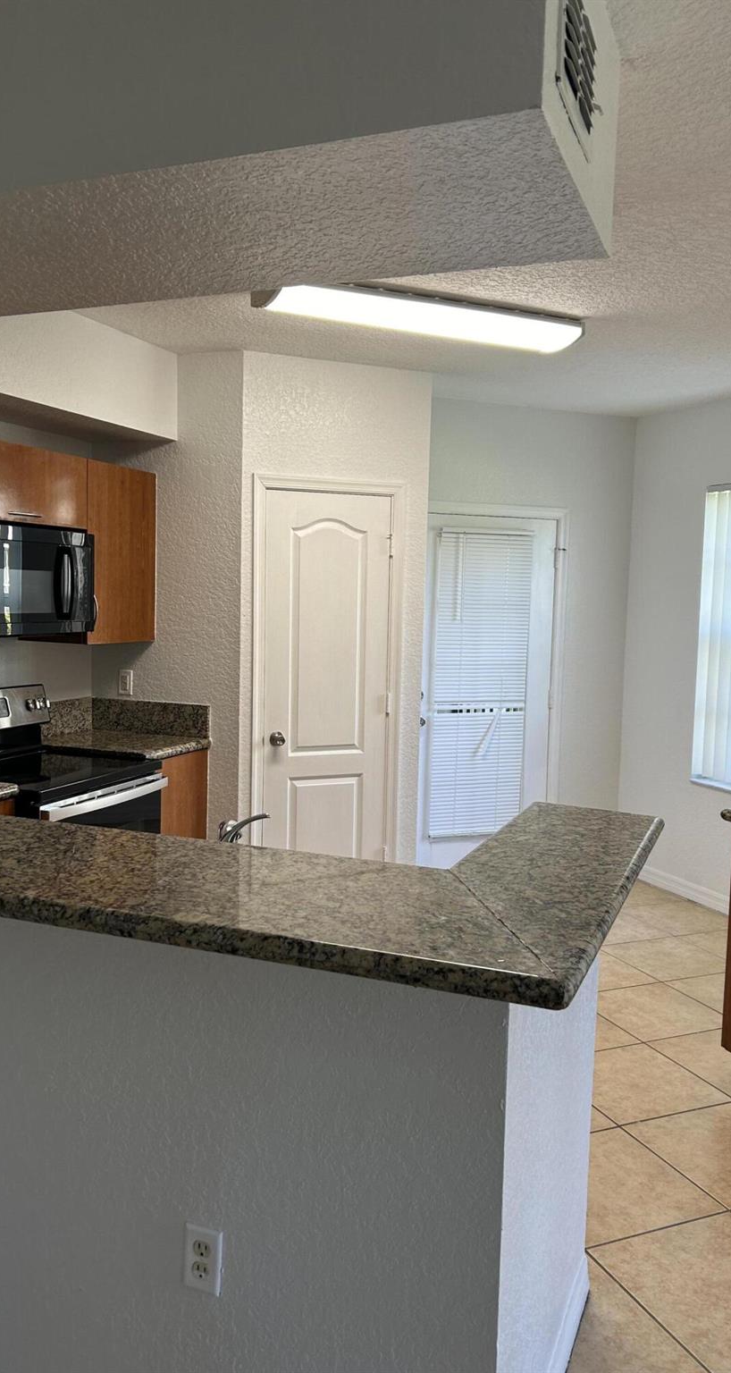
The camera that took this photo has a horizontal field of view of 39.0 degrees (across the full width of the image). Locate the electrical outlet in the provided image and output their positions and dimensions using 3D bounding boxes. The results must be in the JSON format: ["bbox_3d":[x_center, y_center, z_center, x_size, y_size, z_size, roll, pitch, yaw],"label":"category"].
[{"bbox_3d":[-0.278,0.978,1.757,0.070,0.115,0.008,3,5,21],"label":"electrical outlet"}]

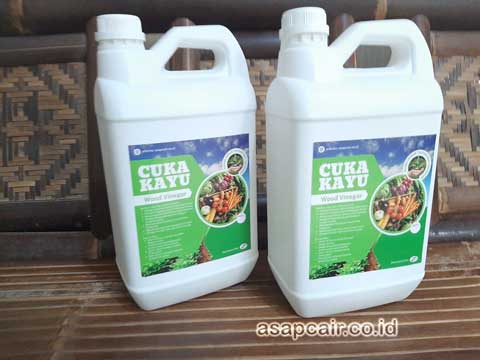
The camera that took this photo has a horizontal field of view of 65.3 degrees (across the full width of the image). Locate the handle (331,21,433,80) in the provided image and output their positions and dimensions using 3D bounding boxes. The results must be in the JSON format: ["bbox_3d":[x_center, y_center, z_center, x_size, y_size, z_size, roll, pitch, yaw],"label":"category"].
[{"bbox_3d":[0.140,-0.134,0.382,0.108,0.059,0.039,-5,16,-12],"label":"handle"}]

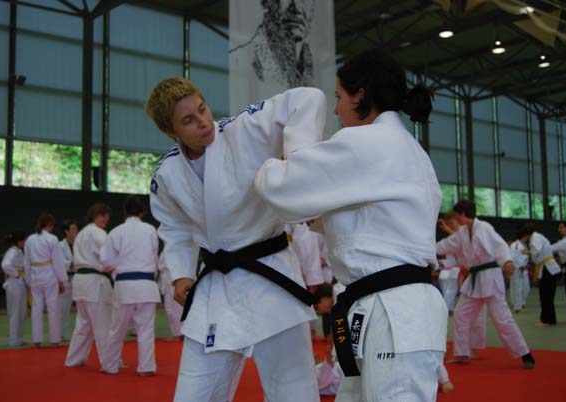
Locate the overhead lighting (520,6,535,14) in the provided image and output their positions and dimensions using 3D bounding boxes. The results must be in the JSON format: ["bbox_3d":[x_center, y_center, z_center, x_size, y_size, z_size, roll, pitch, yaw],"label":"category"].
[{"bbox_3d":[7.416,-5.778,24.300,0.460,0.280,0.460,-1,-5,0],"label":"overhead lighting"}]

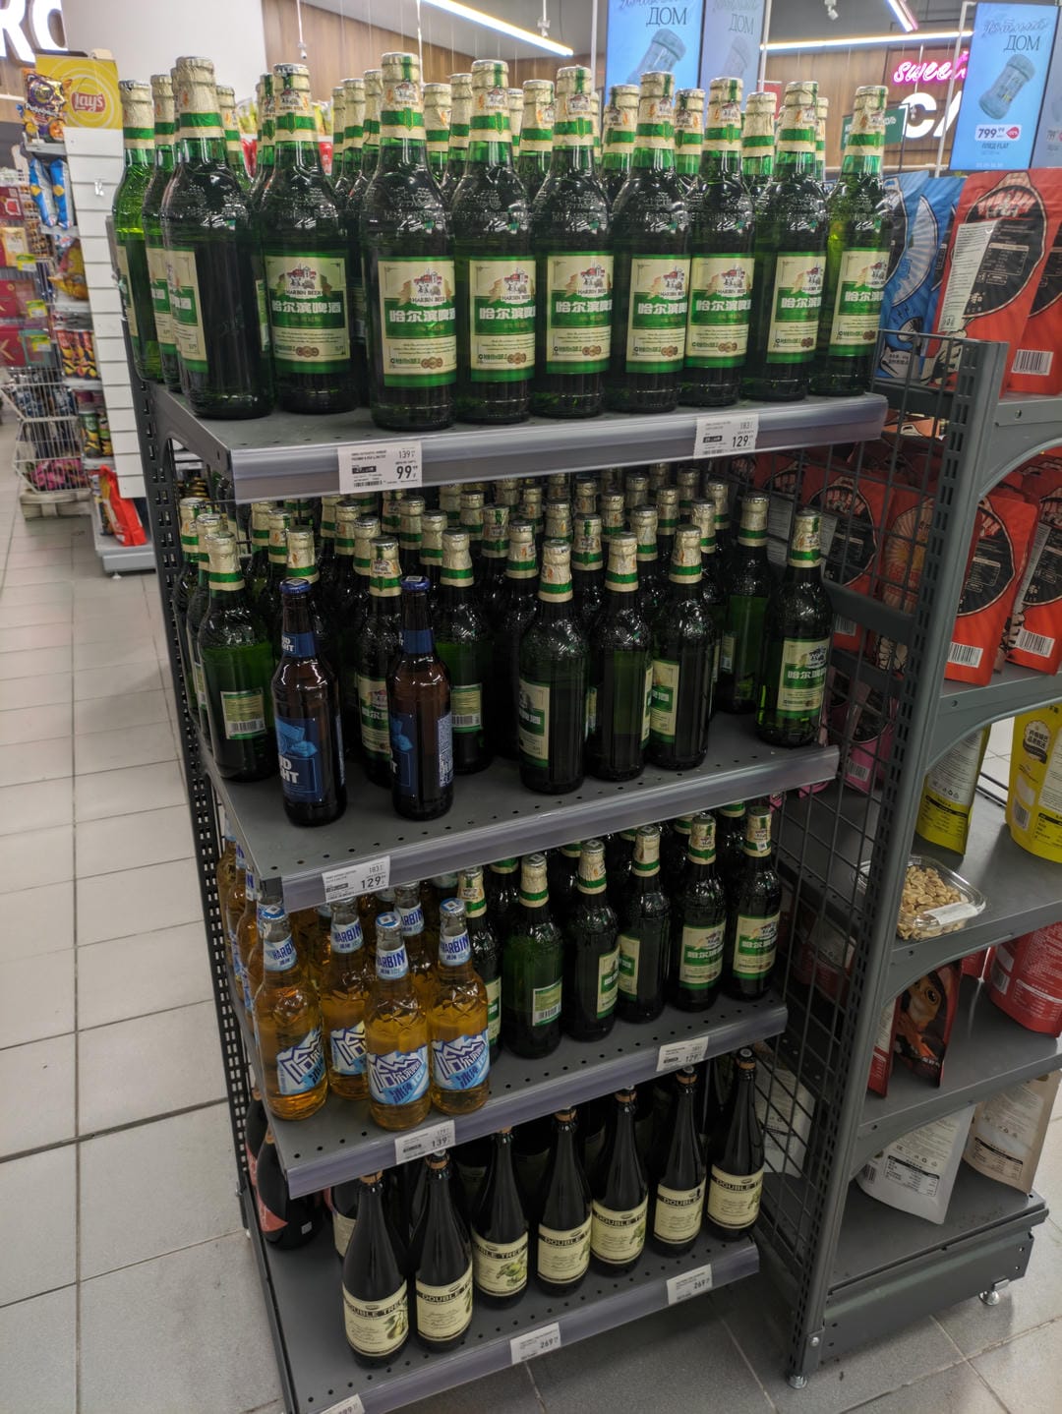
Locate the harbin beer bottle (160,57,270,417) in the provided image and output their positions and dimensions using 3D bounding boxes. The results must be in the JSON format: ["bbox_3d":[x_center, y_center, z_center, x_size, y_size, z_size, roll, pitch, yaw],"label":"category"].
[{"bbox_3d":[-0.265,-0.383,0.854,0.068,0.271,0.068,-23,33,-40],"label":"harbin beer bottle"}]

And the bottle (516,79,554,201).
[{"bbox_3d":[0.007,-0.430,0.962,0.068,0.271,0.068,-19,31,-36],"label":"bottle"}]

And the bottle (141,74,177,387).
[{"bbox_3d":[-0.322,-0.432,0.953,0.068,0.271,0.068,19,31,36],"label":"bottle"}]

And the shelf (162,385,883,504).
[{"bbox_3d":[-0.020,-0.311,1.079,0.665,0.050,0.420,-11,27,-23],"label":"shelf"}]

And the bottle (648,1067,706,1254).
[{"bbox_3d":[0.216,0.647,1.472,0.081,0.316,0.081,1,23,0],"label":"bottle"}]

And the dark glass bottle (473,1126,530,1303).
[{"bbox_3d":[-0.041,0.677,1.395,0.081,0.316,0.081,1,23,0],"label":"dark glass bottle"}]

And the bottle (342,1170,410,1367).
[{"bbox_3d":[-0.201,0.706,1.300,0.081,0.318,0.081,-4,25,-9],"label":"bottle"}]

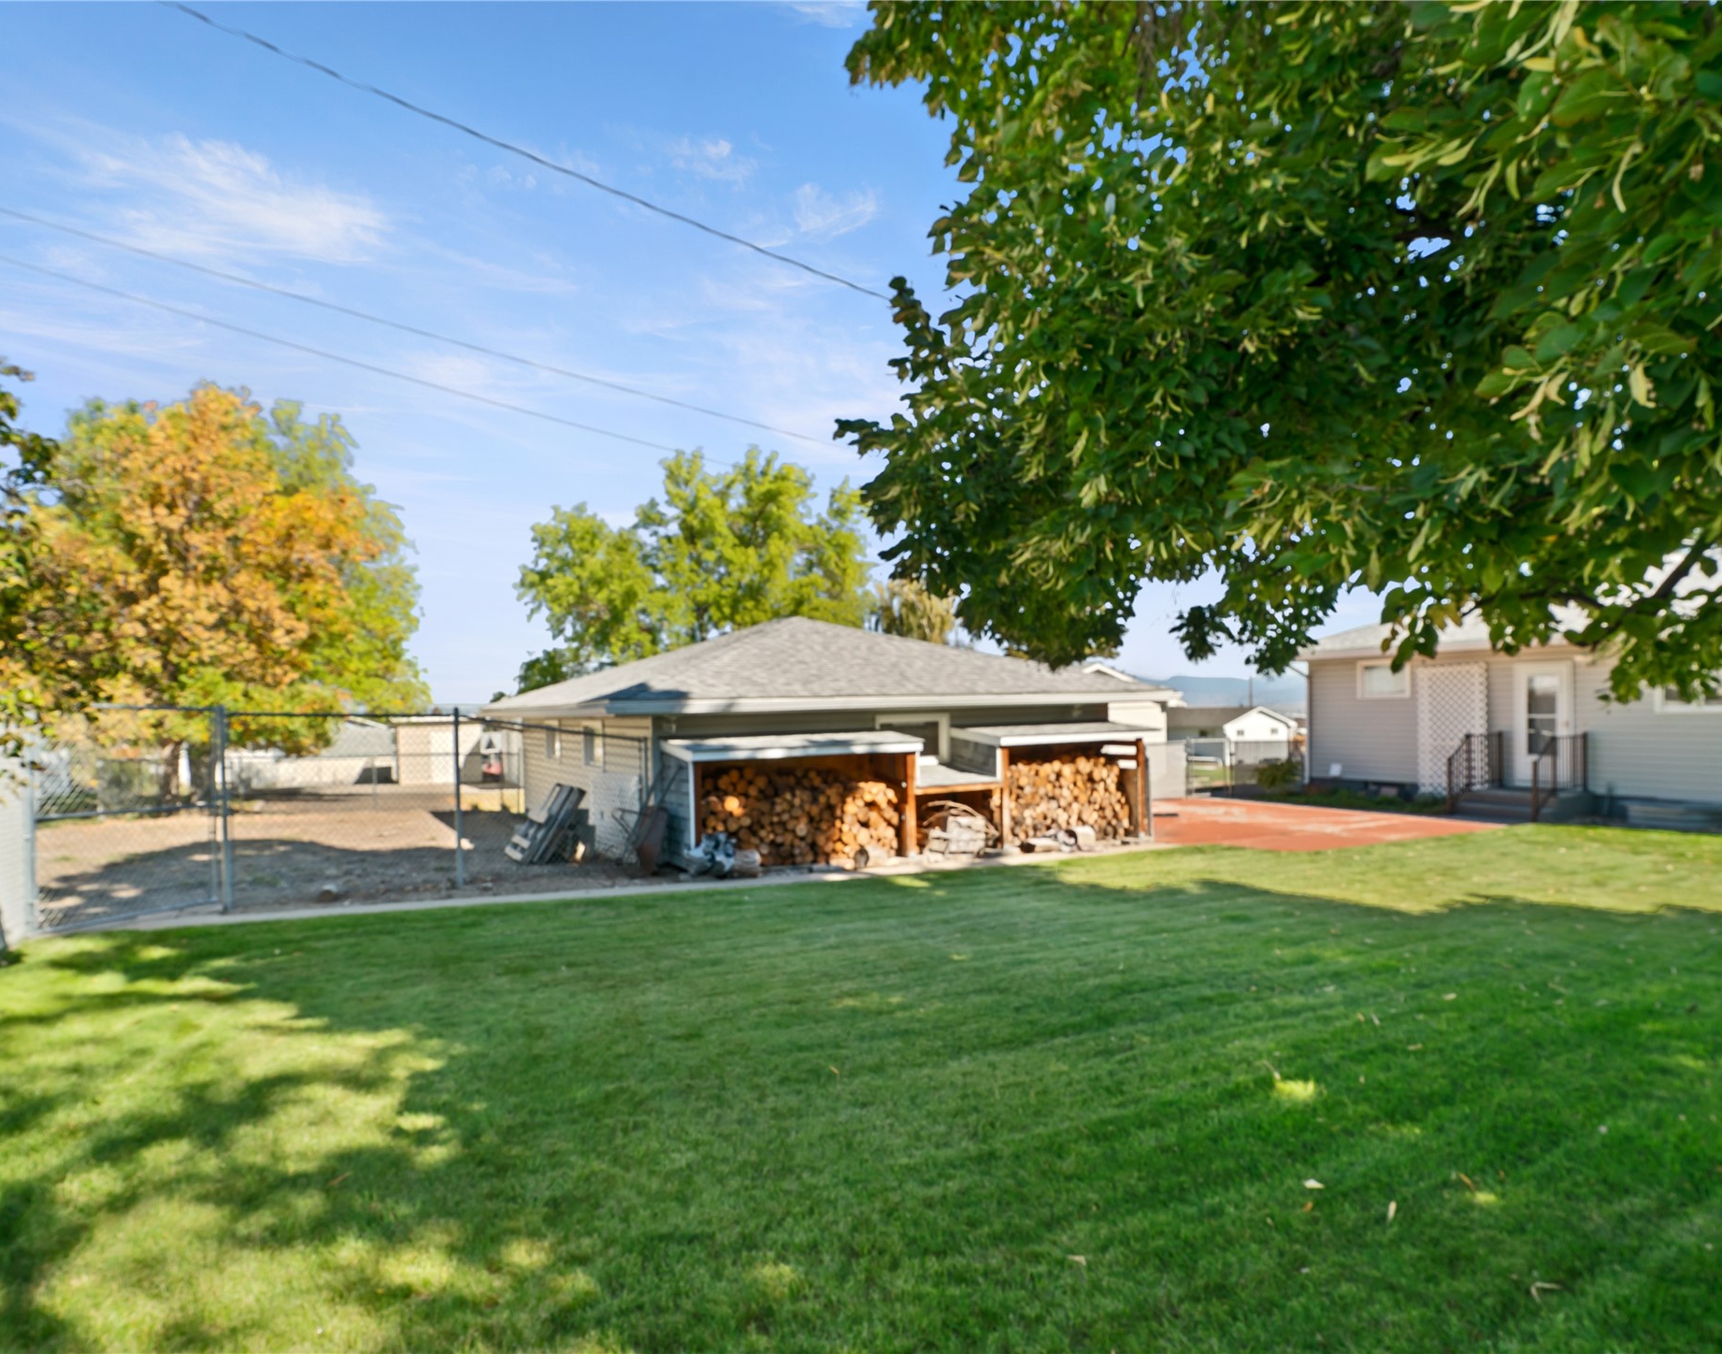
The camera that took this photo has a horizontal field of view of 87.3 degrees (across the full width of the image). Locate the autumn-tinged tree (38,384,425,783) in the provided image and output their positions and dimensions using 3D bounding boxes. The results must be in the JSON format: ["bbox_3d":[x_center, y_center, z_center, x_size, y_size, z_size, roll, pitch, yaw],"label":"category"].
[{"bbox_3d":[-15.400,-2.100,22.500,8.600,10.200,8.600,-1,-2,0],"label":"autumn-tinged tree"}]

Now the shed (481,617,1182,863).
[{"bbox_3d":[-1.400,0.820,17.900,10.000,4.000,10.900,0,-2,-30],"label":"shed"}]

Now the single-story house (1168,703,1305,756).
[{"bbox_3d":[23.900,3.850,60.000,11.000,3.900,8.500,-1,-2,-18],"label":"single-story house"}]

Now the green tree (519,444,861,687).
[{"bbox_3d":[-6.100,-2.400,34.000,12.800,12.400,12.000,-1,-2,0],"label":"green tree"}]

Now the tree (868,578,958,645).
[{"bbox_3d":[2.500,-0.350,50.000,6.800,10.200,6.800,-1,-2,0],"label":"tree"}]

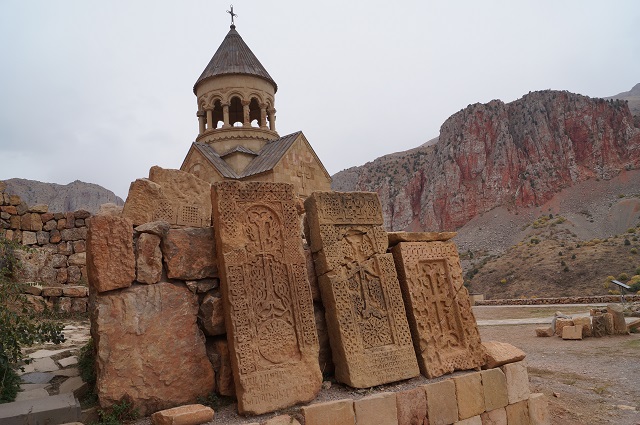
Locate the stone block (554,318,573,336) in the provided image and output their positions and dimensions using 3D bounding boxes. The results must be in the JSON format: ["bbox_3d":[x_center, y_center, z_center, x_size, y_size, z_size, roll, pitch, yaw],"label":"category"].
[{"bbox_3d":[6.293,2.958,12.298,0.400,0.424,0.360,-9,-10,28],"label":"stone block"}]

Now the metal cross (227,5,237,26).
[{"bbox_3d":[-5.284,-11.972,29.069,0.090,1.366,0.730,-11,-11,38],"label":"metal cross"}]

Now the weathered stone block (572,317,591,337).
[{"bbox_3d":[6.660,2.904,12.162,0.400,0.437,0.360,-9,-10,28],"label":"weathered stone block"}]

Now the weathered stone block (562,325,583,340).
[{"bbox_3d":[6.197,2.948,11.746,0.420,0.291,0.280,-10,-10,32],"label":"weathered stone block"}]

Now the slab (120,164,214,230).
[{"bbox_3d":[-1.463,-0.144,4.600,0.800,0.540,0.280,0,-10,-24],"label":"slab"}]

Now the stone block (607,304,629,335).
[{"bbox_3d":[7.479,2.687,12.048,0.310,0.711,0.350,-4,-9,0],"label":"stone block"}]

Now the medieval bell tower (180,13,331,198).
[{"bbox_3d":[-4.593,-2.593,27.625,9.620,17.601,6.342,-11,-11,38],"label":"medieval bell tower"}]

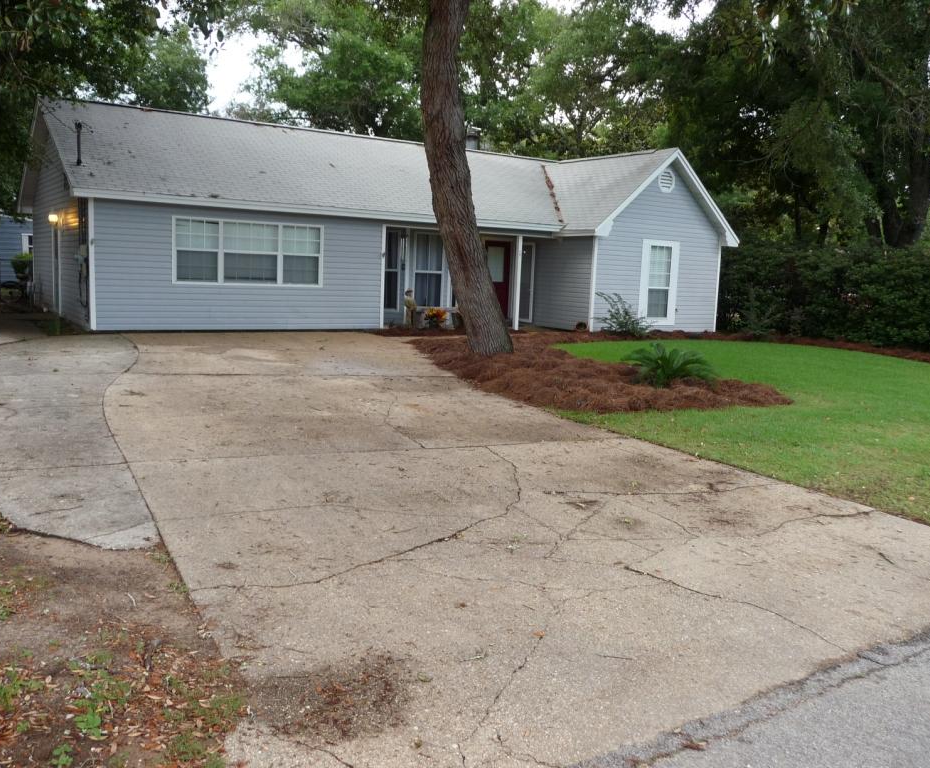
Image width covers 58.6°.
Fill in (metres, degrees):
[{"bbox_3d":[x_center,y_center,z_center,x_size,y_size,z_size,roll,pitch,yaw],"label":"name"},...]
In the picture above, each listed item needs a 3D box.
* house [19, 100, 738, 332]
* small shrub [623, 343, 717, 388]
[{"bbox_3d":[-2.207,-4.216,22.673,16.677,4.890,10.283,-3,10,-33],"label":"house"},{"bbox_3d":[2.803,-0.291,11.466,1.250,0.580,1.150,5,8,14],"label":"small shrub"}]

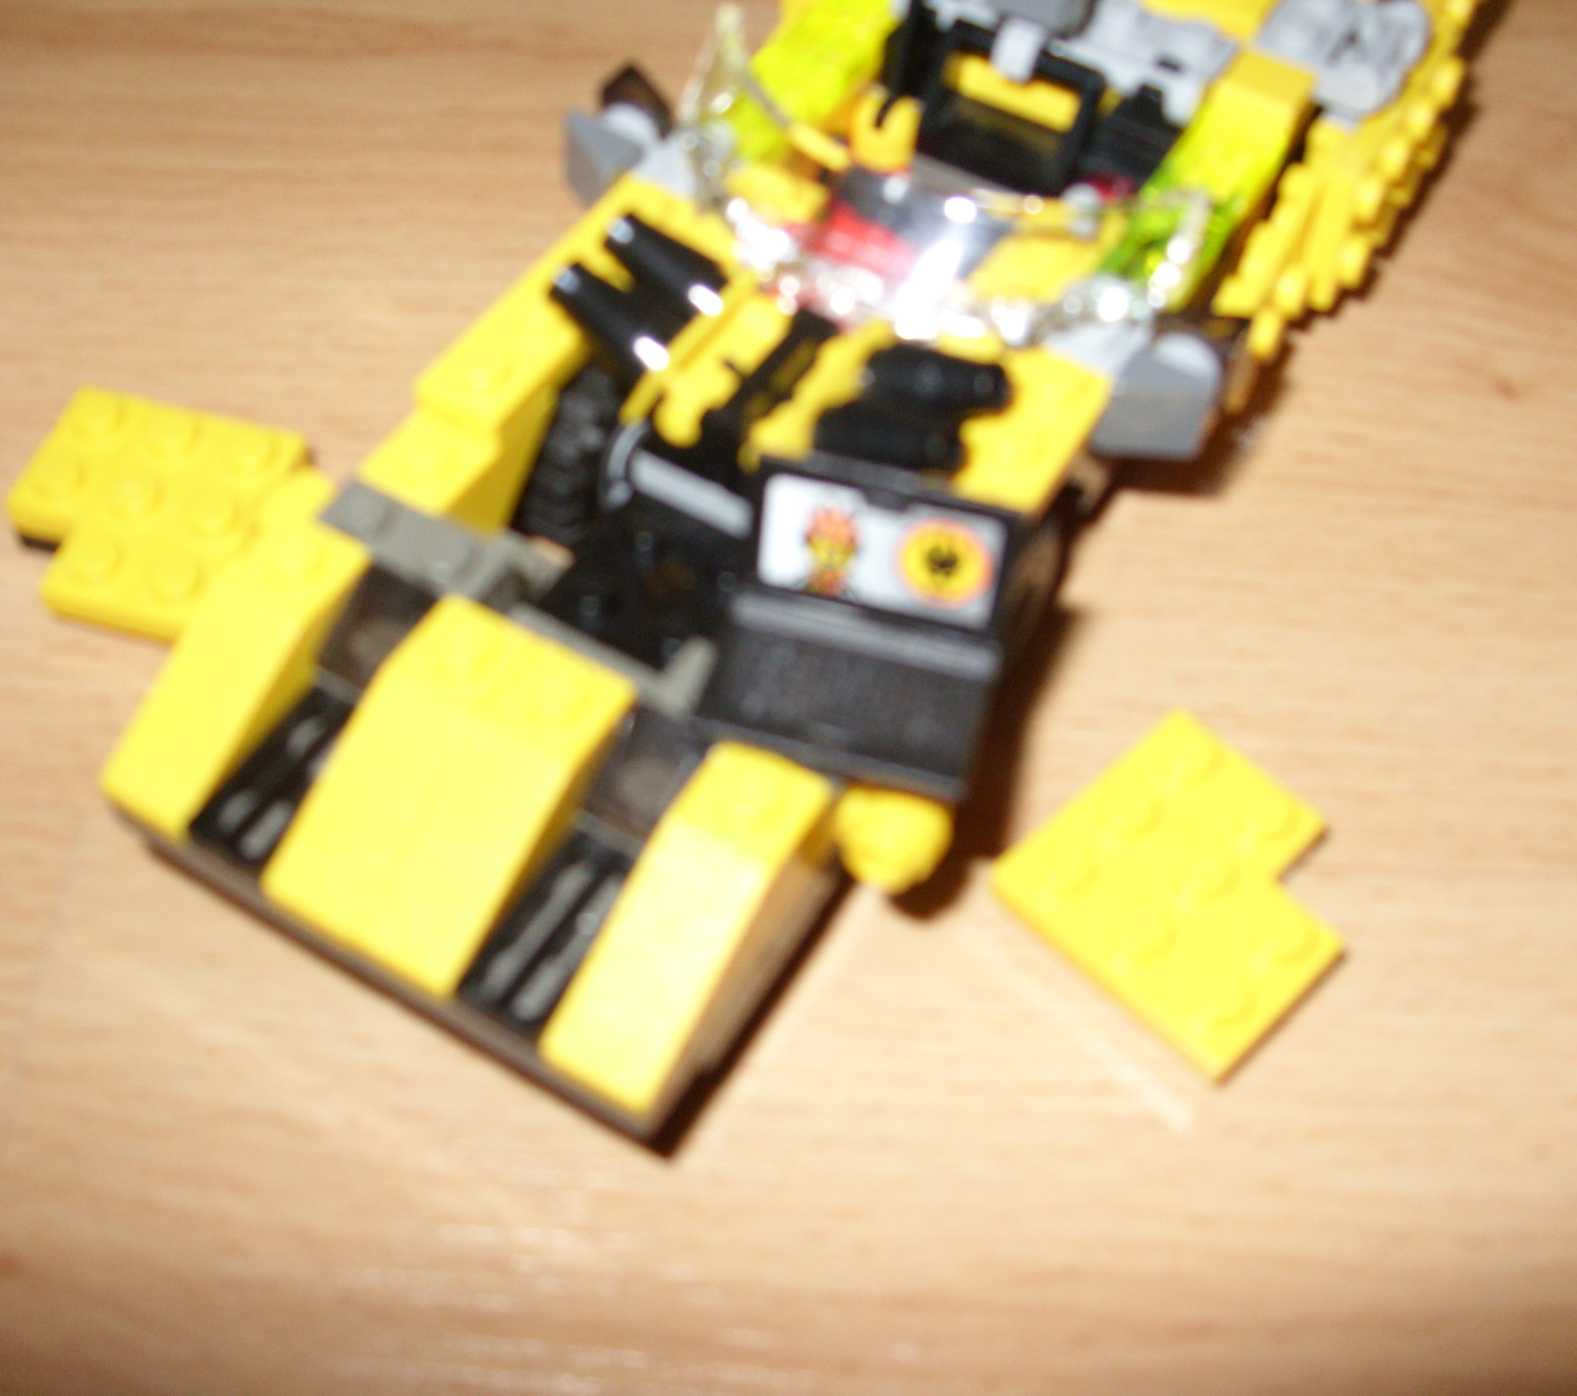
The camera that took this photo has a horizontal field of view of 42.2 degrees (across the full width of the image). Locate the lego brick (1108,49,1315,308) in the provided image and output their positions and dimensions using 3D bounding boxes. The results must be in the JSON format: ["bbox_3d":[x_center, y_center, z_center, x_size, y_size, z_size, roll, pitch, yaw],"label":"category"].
[{"bbox_3d":[0.036,-0.045,0.178,0.008,0.011,0.025,27,59,15],"label":"lego brick"}]

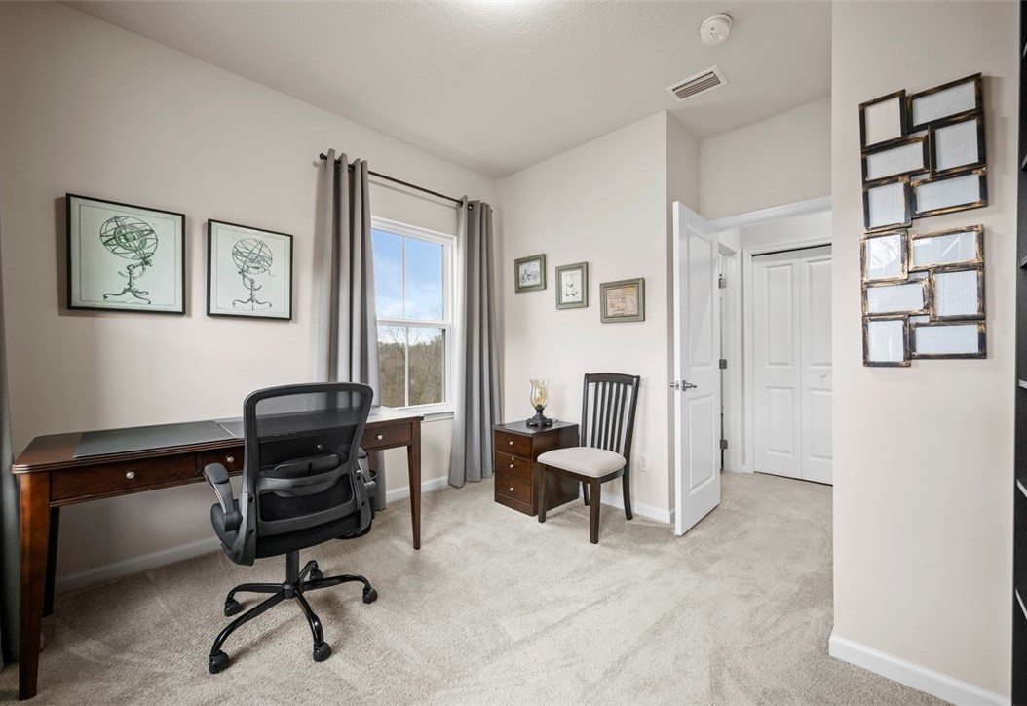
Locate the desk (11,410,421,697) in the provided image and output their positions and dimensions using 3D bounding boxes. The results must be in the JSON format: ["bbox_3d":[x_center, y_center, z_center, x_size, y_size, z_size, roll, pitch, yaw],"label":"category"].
[{"bbox_3d":[-1.313,0.748,2.104,0.711,0.765,1.527,0,0,45],"label":"desk"}]

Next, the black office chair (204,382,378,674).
[{"bbox_3d":[-0.922,0.621,1.729,0.640,1.016,0.660,0,0,-42],"label":"black office chair"}]

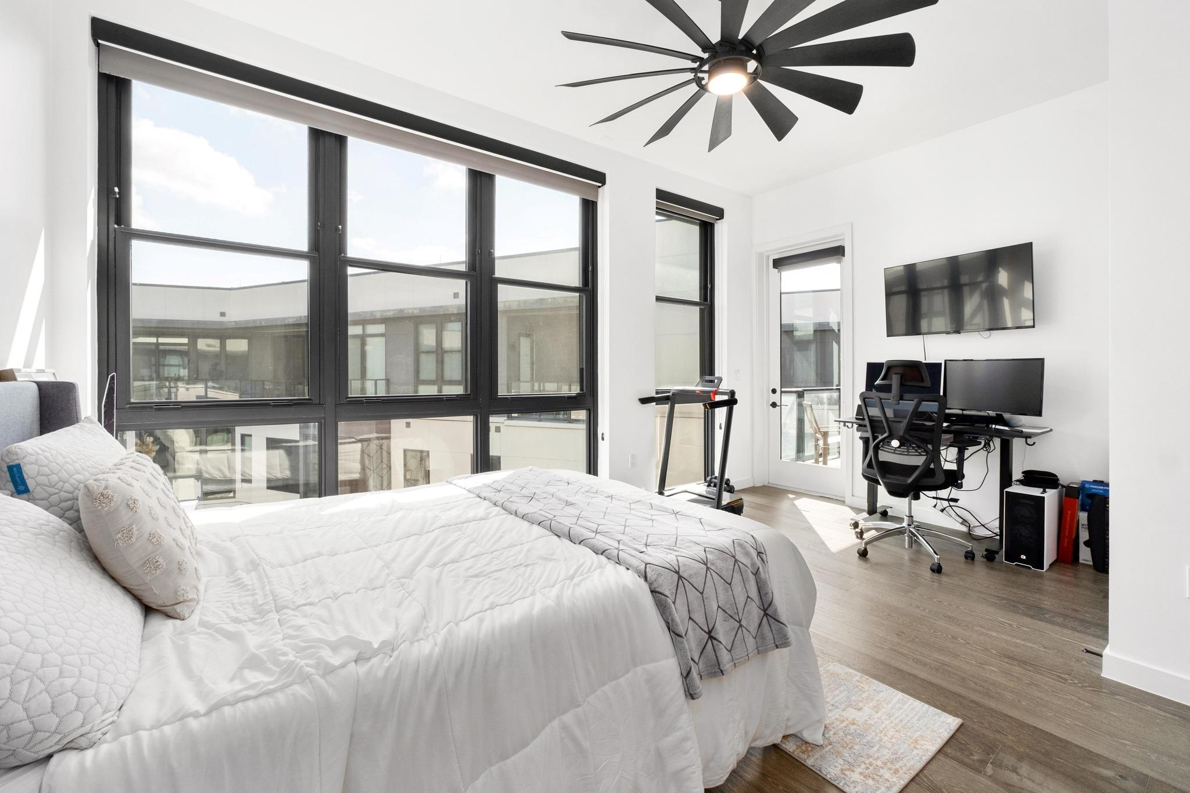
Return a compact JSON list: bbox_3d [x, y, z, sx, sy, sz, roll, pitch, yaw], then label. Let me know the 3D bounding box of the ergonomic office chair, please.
[{"bbox_3d":[2.102,0.413,3.317,0.663,1.275,0.653,-1,2,-37],"label":"ergonomic office chair"}]

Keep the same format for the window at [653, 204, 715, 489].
[{"bbox_3d":[0.838,-0.456,4.900,0.969,2.713,0.122,-1,2,-37],"label":"window"}]

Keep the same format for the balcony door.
[{"bbox_3d":[2.113,-0.277,5.002,0.071,2.489,0.867,-1,2,-38],"label":"balcony door"}]

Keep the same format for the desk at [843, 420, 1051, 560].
[{"bbox_3d":[2.485,0.624,3.623,0.592,0.826,1.214,-1,2,-38],"label":"desk"}]

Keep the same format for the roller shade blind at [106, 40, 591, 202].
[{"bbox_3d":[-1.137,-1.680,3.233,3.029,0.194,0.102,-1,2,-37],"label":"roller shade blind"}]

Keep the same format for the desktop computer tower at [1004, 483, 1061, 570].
[{"bbox_3d":[2.829,0.826,3.206,0.398,0.459,0.209,-1,2,-37],"label":"desktop computer tower"}]

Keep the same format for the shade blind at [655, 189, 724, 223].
[{"bbox_3d":[0.903,-1.766,4.763,0.979,0.204,0.102,-1,2,-37],"label":"shade blind"}]

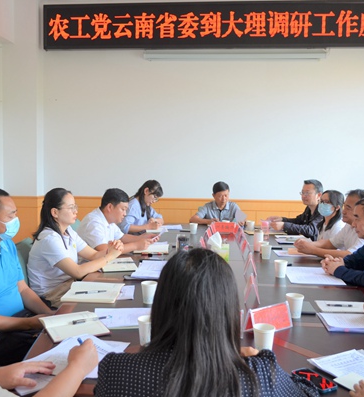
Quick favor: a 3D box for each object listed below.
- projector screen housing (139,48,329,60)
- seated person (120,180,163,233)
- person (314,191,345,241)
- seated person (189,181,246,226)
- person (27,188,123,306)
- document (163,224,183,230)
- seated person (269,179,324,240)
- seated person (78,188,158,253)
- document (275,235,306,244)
[{"bbox_3d":[0.677,-1.852,5.822,2.370,0.125,0.100,1,4,4],"label":"projector screen housing"},{"bbox_3d":[-0.395,0.467,4.164,0.700,1.230,0.480,2,4,24],"label":"seated person"},{"bbox_3d":[1.185,0.525,3.776,0.680,1.200,0.460,0,4,-10],"label":"person"},{"bbox_3d":[0.366,0.429,4.676,0.580,1.215,0.620,1,4,5],"label":"seated person"},{"bbox_3d":[-0.666,0.558,2.767,0.720,1.240,0.470,1,4,8],"label":"person"},{"bbox_3d":[-0.092,0.287,4.502,0.210,0.012,0.300,1,4,5],"label":"document"},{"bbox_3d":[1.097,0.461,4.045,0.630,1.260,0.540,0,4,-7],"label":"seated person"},{"bbox_3d":[-0.505,0.529,3.346,0.760,1.220,0.520,1,4,12],"label":"seated person"},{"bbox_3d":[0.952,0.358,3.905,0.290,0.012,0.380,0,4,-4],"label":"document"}]

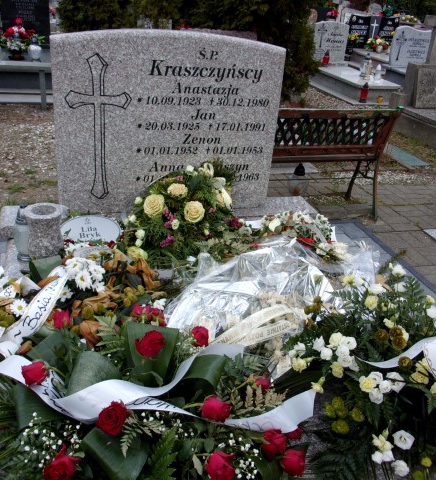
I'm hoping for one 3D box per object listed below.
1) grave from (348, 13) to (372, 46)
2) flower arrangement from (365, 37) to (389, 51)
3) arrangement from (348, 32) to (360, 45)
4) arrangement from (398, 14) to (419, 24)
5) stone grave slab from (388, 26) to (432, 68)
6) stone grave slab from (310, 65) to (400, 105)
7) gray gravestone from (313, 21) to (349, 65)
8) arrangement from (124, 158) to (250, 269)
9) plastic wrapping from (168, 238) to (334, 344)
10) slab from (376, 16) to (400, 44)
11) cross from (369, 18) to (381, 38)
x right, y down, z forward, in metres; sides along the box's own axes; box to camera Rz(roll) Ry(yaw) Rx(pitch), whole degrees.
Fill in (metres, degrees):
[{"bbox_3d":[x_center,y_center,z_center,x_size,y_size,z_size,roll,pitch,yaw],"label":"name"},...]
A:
[{"bbox_3d":[2.933,-4.287,10.618,0.500,0.720,0.120,-5,29,-16],"label":"grave"},{"bbox_3d":[3.190,-3.945,10.419,0.460,0.300,0.350,-5,29,-16],"label":"flower arrangement"},{"bbox_3d":[2.874,-4.242,10.900,0.230,0.240,0.210,-4,28,-17],"label":"arrangement"},{"bbox_3d":[4.870,-5.622,13.200,0.440,0.240,0.320,-4,28,-17],"label":"arrangement"},{"bbox_3d":[3.421,-3.430,9.200,0.720,0.720,0.120,-4,28,-17],"label":"stone grave slab"},{"bbox_3d":[2.206,-2.631,8.781,0.840,0.270,1.880,-4,28,-17],"label":"stone grave slab"},{"bbox_3d":[2.008,-3.510,9.200,0.630,0.760,0.120,-4,28,-17],"label":"gray gravestone"},{"bbox_3d":[-0.187,-0.162,2.717,0.600,0.420,0.420,-5,29,-16],"label":"arrangement"},{"bbox_3d":[0.108,0.200,2.304,0.600,0.220,0.540,-5,29,-16],"label":"plastic wrapping"},{"bbox_3d":[3.689,-4.468,11.200,0.410,0.600,0.120,-4,28,-17],"label":"slab"},{"bbox_3d":[3.371,-4.549,11.150,0.160,0.400,0.050,-4,28,-17],"label":"cross"}]

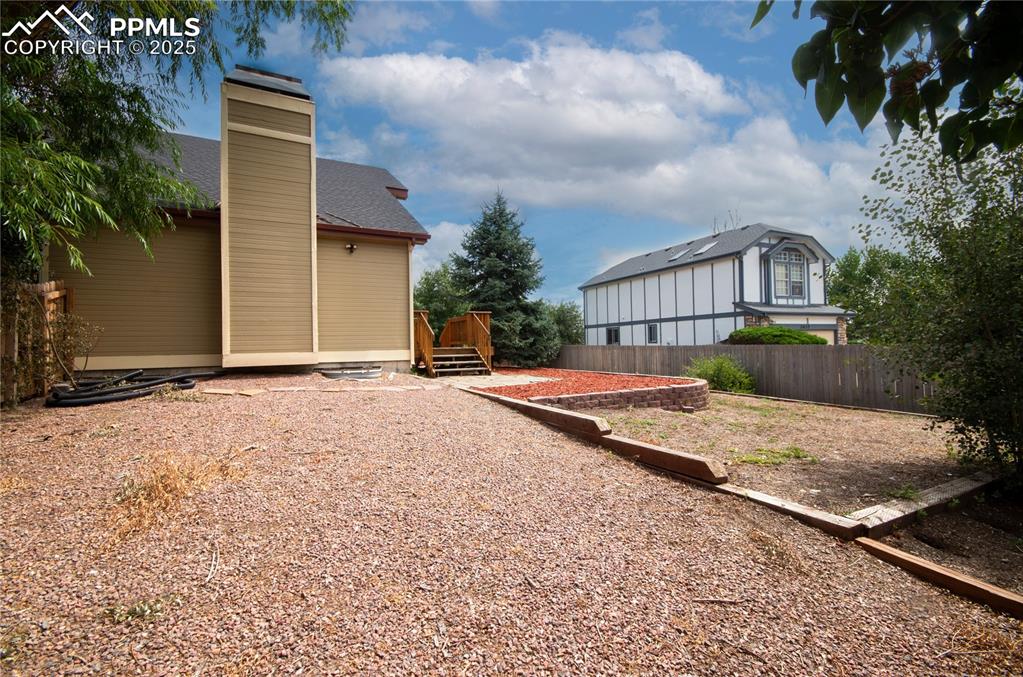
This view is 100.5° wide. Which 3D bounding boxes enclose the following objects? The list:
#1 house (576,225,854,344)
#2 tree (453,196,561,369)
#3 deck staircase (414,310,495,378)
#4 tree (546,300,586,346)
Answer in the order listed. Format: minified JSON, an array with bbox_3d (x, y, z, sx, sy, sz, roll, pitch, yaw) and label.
[{"bbox_3d":[11.359,-2.029,27.162,7.700,8.250,14.100,-1,-1,-26],"label":"house"},{"bbox_3d":[-0.240,-2.305,17.000,4.400,7.000,4.400,-1,-1,0],"label":"tree"},{"bbox_3d":[-2.146,0.165,12.475,2.500,1.710,3.500,-1,-1,-26],"label":"deck staircase"},{"bbox_3d":[3.936,-0.166,31.000,3.400,5.200,3.400,-1,-1,-26],"label":"tree"}]

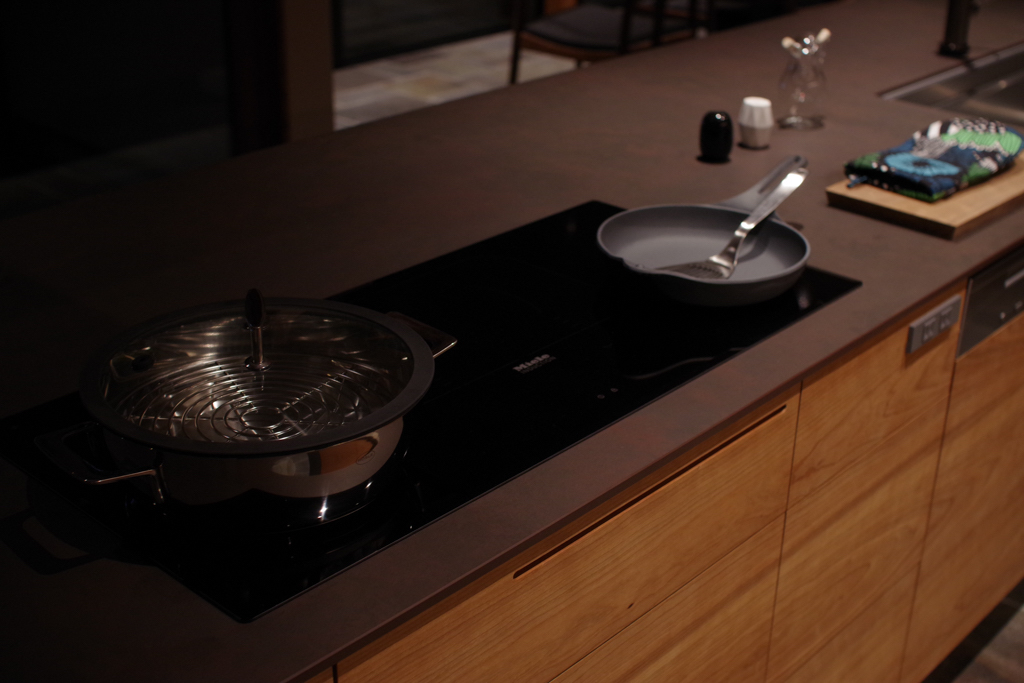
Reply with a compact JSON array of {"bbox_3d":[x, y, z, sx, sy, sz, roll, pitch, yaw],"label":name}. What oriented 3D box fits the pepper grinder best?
[{"bbox_3d":[0.323,-0.325,2.021,0.049,0.071,0.049,4,26,8],"label":"pepper grinder"}]

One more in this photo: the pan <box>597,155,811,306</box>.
[{"bbox_3d":[0.282,-0.146,1.636,0.259,0.077,0.438,17,30,30],"label":"pan"}]

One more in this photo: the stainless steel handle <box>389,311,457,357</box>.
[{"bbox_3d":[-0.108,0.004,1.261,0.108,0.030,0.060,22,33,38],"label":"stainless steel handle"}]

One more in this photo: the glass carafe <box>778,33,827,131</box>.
[{"bbox_3d":[0.499,-0.449,2.191,0.079,0.154,0.093,22,33,38],"label":"glass carafe"}]

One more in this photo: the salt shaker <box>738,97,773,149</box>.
[{"bbox_3d":[0.400,-0.358,2.093,0.056,0.071,0.056,5,26,10],"label":"salt shaker"}]

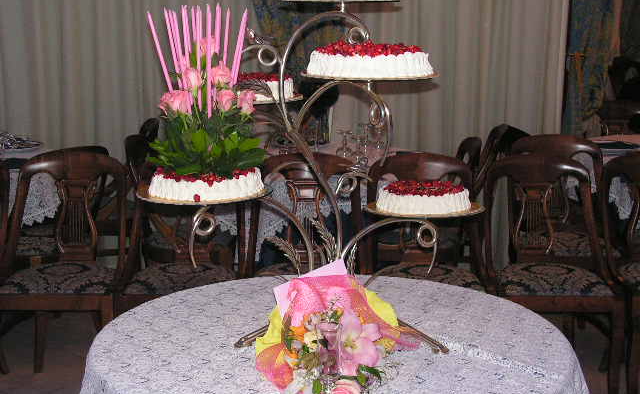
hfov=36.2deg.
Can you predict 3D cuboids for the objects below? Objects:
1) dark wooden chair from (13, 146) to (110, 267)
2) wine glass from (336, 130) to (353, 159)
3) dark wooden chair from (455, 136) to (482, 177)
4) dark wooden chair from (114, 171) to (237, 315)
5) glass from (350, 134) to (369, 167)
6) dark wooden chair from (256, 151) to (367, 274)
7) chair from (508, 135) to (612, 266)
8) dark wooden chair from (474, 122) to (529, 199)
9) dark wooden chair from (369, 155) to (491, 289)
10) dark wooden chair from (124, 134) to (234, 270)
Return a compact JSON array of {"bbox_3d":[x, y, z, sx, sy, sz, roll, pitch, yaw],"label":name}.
[{"bbox_3d":[-0.970,0.312,3.744,0.480,0.920,0.540,0,10,0],"label":"dark wooden chair"},{"bbox_3d":[0.120,-0.247,4.751,0.073,0.163,0.073,0,10,0],"label":"wine glass"},{"bbox_3d":[0.460,0.171,4.453,0.520,0.915,0.475,1,12,6],"label":"dark wooden chair"},{"bbox_3d":[-0.512,0.320,3.753,0.475,0.915,0.520,0,12,0],"label":"dark wooden chair"},{"bbox_3d":[0.172,-0.213,4.392,0.073,0.160,0.073,0,12,0],"label":"glass"},{"bbox_3d":[-0.045,0.312,3.744,0.480,0.920,0.540,0,10,0],"label":"dark wooden chair"},{"bbox_3d":[1.060,0.218,4.266,0.480,0.920,0.540,0,10,0],"label":"chair"},{"bbox_3d":[0.750,0.126,4.778,0.540,0.920,0.480,-5,11,-25],"label":"dark wooden chair"},{"bbox_3d":[0.418,0.320,3.753,0.475,0.915,0.520,0,12,0],"label":"dark wooden chair"},{"bbox_3d":[-0.600,0.183,4.463,0.540,0.920,0.480,3,11,14],"label":"dark wooden chair"}]

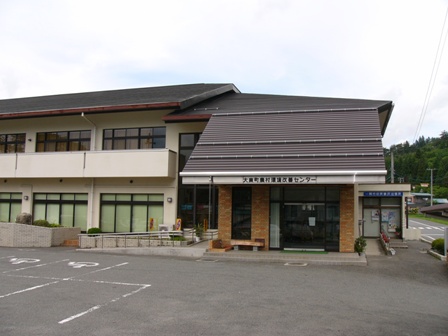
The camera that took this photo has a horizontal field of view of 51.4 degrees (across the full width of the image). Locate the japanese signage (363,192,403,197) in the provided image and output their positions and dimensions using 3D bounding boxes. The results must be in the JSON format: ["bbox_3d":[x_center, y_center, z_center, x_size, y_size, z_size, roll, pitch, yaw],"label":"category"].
[{"bbox_3d":[9.913,1.655,29.051,2.351,0.293,0.100,-1,-5,16],"label":"japanese signage"}]

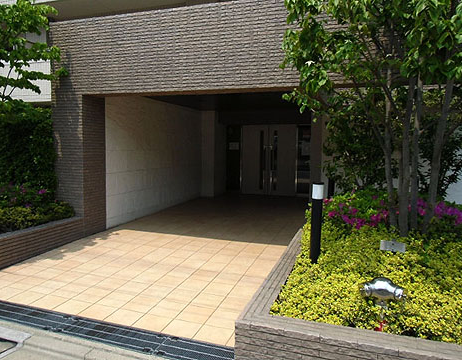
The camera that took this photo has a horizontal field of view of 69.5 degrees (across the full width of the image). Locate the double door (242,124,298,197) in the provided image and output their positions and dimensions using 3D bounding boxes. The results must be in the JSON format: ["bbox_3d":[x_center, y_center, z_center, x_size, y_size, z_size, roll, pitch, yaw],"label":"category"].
[{"bbox_3d":[1.220,-0.630,10.650,1.800,2.230,0.080,3,6,18],"label":"double door"}]

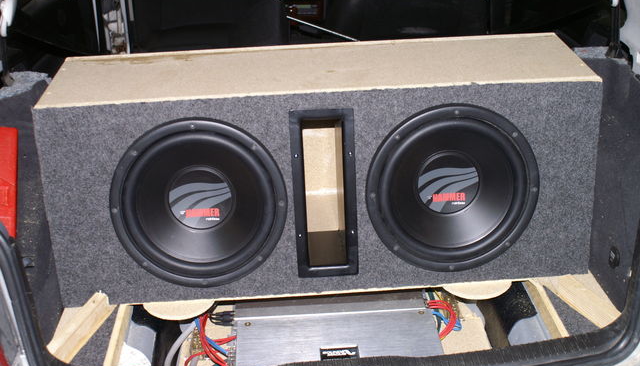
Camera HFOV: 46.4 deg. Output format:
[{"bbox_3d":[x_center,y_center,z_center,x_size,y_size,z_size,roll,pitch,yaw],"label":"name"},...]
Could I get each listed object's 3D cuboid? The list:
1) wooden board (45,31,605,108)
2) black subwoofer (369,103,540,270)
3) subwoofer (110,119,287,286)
[{"bbox_3d":[-0.003,-0.202,1.397,0.981,0.030,0.243,-3,30,-2],"label":"wooden board"},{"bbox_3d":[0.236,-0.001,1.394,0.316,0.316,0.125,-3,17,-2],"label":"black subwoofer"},{"bbox_3d":[-0.216,0.025,1.375,0.316,0.316,0.125,-3,17,-2],"label":"subwoofer"}]

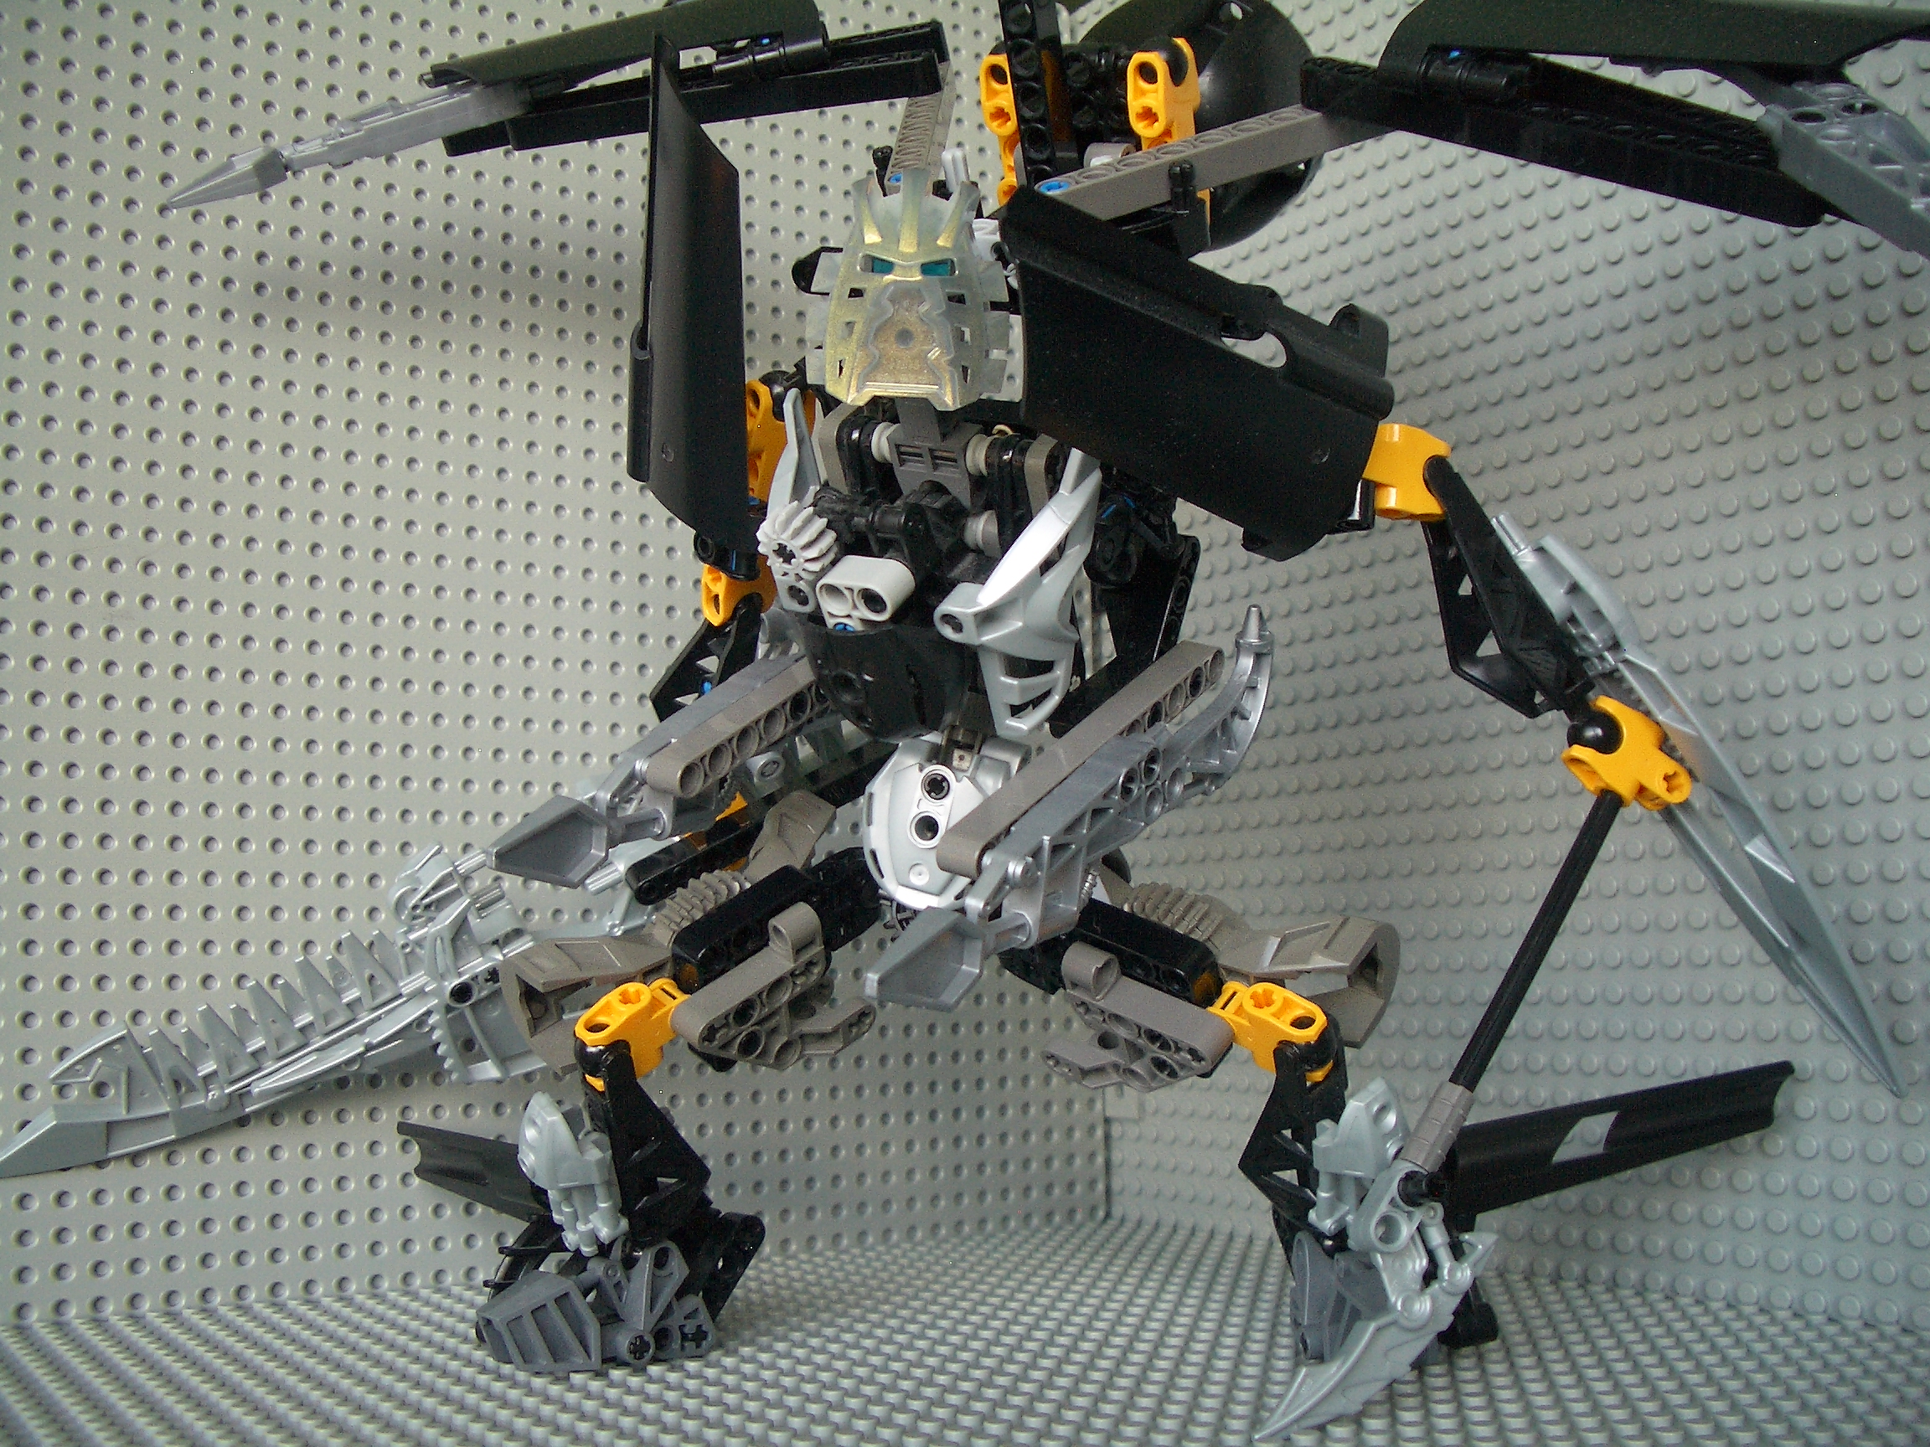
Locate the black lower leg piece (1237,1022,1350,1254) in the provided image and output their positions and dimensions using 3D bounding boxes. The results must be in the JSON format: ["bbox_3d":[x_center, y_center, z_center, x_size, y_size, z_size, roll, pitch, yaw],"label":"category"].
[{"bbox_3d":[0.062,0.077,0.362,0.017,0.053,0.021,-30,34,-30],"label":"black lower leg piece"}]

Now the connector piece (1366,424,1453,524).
[{"bbox_3d":[0.073,-0.043,0.338,0.025,0.017,0.009,-4,-7,24],"label":"connector piece"}]

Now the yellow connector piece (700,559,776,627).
[{"bbox_3d":[-0.046,-0.029,0.406,0.017,0.025,0.009,-7,17,-22],"label":"yellow connector piece"}]

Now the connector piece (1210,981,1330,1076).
[{"bbox_3d":[0.057,0.057,0.365,0.024,0.016,0.009,15,41,34],"label":"connector piece"}]

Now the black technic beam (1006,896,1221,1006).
[{"bbox_3d":[0.029,0.042,0.388,0.052,0.010,0.010,22,40,38],"label":"black technic beam"}]

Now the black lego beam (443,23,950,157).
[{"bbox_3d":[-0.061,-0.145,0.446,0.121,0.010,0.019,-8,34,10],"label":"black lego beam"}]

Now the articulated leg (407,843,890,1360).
[{"bbox_3d":[-0.069,0.080,0.399,0.105,0.101,0.085,-4,-7,17],"label":"articulated leg"}]

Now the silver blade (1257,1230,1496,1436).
[{"bbox_3d":[0.069,0.100,0.318,0.051,0.014,0.008,-38,-21,-6],"label":"silver blade"}]

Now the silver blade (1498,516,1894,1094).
[{"bbox_3d":[0.134,0.015,0.354,0.018,0.123,0.010,-33,-4,0],"label":"silver blade"}]

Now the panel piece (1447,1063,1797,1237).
[{"bbox_3d":[0.127,0.082,0.384,0.068,0.019,0.012,-18,-16,15],"label":"panel piece"}]

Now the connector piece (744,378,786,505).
[{"bbox_3d":[-0.038,-0.058,0.397,0.017,0.025,0.009,1,-7,-24],"label":"connector piece"}]

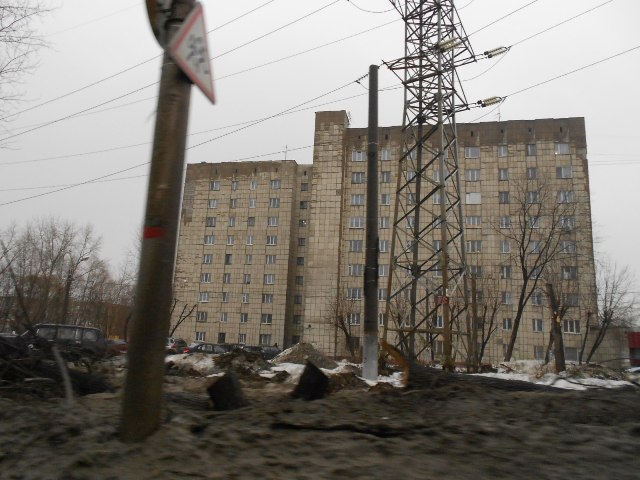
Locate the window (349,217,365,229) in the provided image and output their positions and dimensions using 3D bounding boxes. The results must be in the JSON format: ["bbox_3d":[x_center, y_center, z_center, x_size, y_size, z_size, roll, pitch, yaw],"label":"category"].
[{"bbox_3d":[4.535,-2.033,58.344,1.680,1.430,0.200,0,-11,13],"label":"window"}]

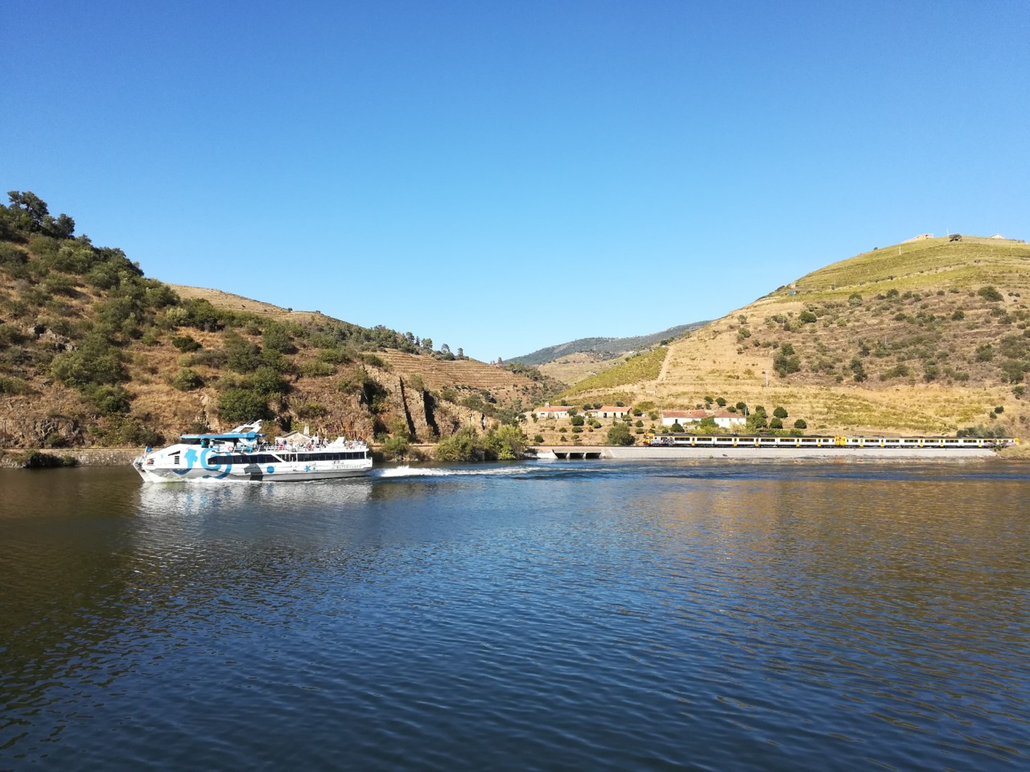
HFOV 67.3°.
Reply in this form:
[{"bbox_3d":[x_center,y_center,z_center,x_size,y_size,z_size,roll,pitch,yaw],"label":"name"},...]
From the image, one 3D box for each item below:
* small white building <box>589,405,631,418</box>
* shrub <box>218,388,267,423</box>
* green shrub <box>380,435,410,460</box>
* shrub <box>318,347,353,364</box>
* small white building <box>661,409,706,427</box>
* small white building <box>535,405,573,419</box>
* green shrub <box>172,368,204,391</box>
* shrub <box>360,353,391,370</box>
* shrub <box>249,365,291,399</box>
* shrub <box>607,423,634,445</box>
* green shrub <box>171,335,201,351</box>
[{"bbox_3d":[42.628,11.514,338.000,14.500,5.200,7.000,-2,-4,25],"label":"small white building"},{"bbox_3d":[-70.418,5.097,200.000,11.800,8.600,9.500,2,-4,-19],"label":"shrub"},{"bbox_3d":[-30.479,15.596,196.000,7.000,6.300,6.000,1,-4,-9],"label":"green shrub"},{"bbox_3d":[-53.912,-9.371,234.000,9.900,4.900,7.500,1,-4,-13],"label":"shrub"},{"bbox_3d":[60.650,11.380,277.000,16.130,6.340,8.000,1,-4,-5],"label":"small white building"},{"bbox_3d":[17.351,11.217,337.000,16.000,5.400,7.000,-1,-4,21],"label":"small white building"},{"bbox_3d":[-83.920,-1.750,198.000,7.580,6.180,7.000,2,-4,-23],"label":"green shrub"},{"bbox_3d":[-43.060,-7.610,240.000,9.340,5.490,7.000,1,-4,-10],"label":"shrub"},{"bbox_3d":[-67.049,-1.207,211.000,10.500,8.000,8.500,1,-4,-18],"label":"shrub"},{"bbox_3d":[32.850,15.230,242.000,7.980,7.050,7.500,0,-4,8],"label":"shrub"},{"bbox_3d":[-98.152,-12.855,231.000,8.500,4.600,7.000,2,-4,-23],"label":"green shrub"}]

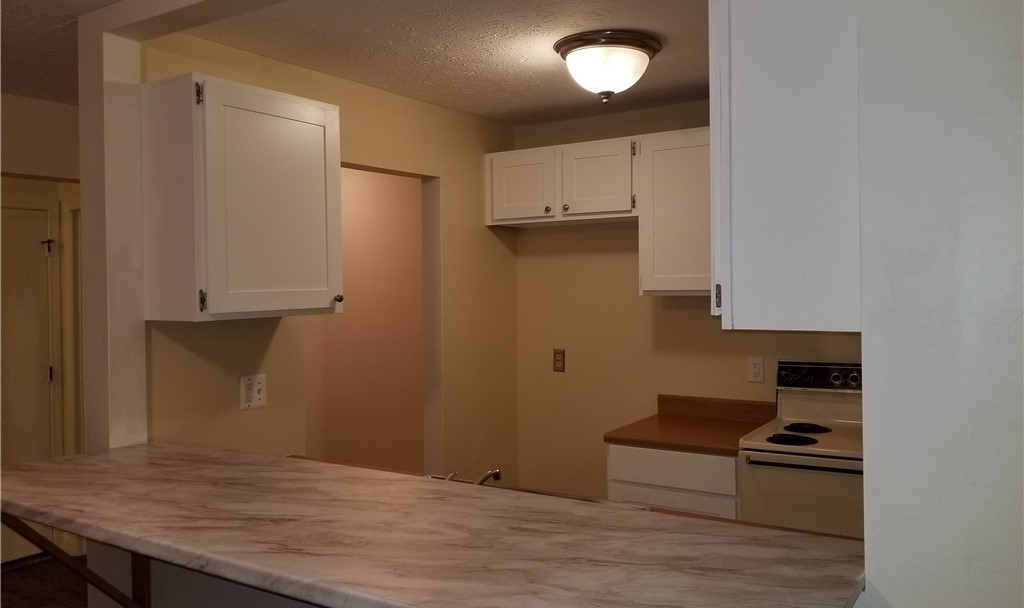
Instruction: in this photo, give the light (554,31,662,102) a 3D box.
[{"bbox_3d":[0.352,-0.852,2.825,0.390,0.222,0.390,-1,1,0],"label":"light"}]

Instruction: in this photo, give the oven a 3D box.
[{"bbox_3d":[1.383,0.880,3.100,0.760,1.208,0.670,0,2,34],"label":"oven"}]

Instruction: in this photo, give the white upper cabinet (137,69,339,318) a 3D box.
[{"bbox_3d":[-0.919,-0.335,2.671,0.325,0.760,0.600,0,2,34],"label":"white upper cabinet"}]

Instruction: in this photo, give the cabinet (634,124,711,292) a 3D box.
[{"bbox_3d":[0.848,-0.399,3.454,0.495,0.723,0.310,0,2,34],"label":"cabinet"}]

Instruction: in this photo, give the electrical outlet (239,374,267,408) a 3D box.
[{"bbox_3d":[-0.967,0.332,2.887,0.010,0.124,0.117,0,2,34],"label":"electrical outlet"}]

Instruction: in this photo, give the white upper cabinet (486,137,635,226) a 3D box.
[{"bbox_3d":[0.308,-0.613,3.996,0.888,0.385,0.320,0,2,34],"label":"white upper cabinet"}]

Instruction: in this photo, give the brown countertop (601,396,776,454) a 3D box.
[{"bbox_3d":[0.829,0.538,3.498,0.602,0.137,0.635,0,2,34],"label":"brown countertop"}]

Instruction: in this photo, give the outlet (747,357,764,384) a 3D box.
[{"bbox_3d":[1.156,0.314,3.648,0.078,0.121,0.010,0,2,34],"label":"outlet"}]

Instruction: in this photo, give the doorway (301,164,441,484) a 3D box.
[{"bbox_3d":[-0.639,0.445,3.497,0.120,2.112,0.884,0,2,34],"label":"doorway"}]

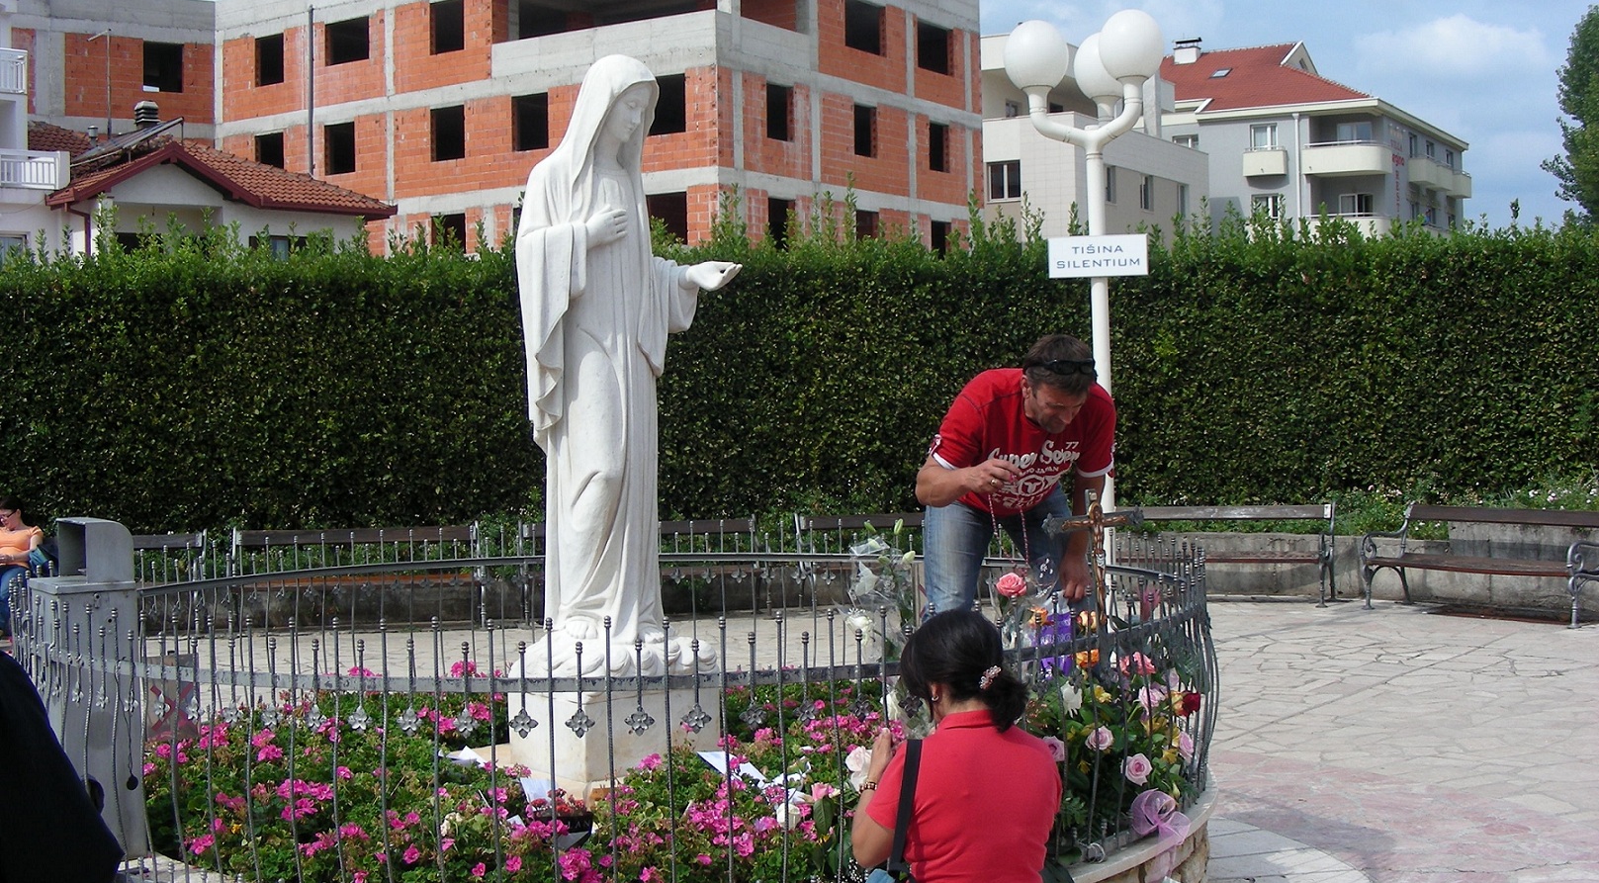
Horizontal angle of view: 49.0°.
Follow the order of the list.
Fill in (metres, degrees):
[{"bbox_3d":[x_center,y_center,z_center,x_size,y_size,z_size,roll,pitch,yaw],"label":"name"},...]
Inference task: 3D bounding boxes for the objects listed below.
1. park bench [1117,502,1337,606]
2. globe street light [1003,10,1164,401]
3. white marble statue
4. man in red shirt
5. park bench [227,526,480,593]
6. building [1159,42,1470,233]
[{"bbox_3d":[3.240,0.862,13.332,1.780,0.760,0.650,0,2,15],"label":"park bench"},{"bbox_3d":[1.941,-0.746,11.484,1.060,4.100,1.060,-2,2,0],"label":"globe street light"},{"bbox_3d":[-0.567,-0.233,5.595,0.660,1.950,0.600,-2,2,-36],"label":"white marble statue"},{"bbox_3d":[0.630,0.374,5.113,0.600,1.400,0.720,-1,2,-8],"label":"man in red shirt"},{"bbox_3d":[-3.222,0.968,12.732,1.820,0.760,0.650,-1,2,-12],"label":"park bench"},{"bbox_3d":[22.621,-9.613,83.367,14.500,17.100,14.900,0,2,35],"label":"building"}]

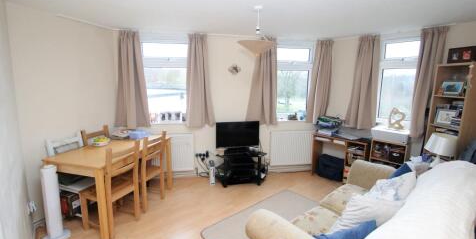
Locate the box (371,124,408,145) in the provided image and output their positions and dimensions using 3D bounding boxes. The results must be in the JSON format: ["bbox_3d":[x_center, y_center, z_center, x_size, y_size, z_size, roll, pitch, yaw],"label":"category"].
[{"bbox_3d":[2.127,0.234,2.789,0.300,0.160,0.400,-8,12,-44],"label":"box"}]

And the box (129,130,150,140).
[{"bbox_3d":[-1.422,0.222,2.886,0.250,0.085,0.200,2,8,10],"label":"box"}]

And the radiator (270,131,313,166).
[{"bbox_3d":[0.940,0.509,3.487,0.780,0.610,0.100,-1,8,-8],"label":"radiator"}]

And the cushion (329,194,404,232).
[{"bbox_3d":[0.874,0.673,1.370,0.430,0.410,0.150,-9,55,-52],"label":"cushion"}]

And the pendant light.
[{"bbox_3d":[0.187,-0.903,2.018,0.400,0.475,0.400,1,9,0],"label":"pendant light"}]

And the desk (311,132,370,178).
[{"bbox_3d":[1.733,0.648,3.289,0.420,0.730,0.830,-7,12,-42],"label":"desk"}]

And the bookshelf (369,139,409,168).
[{"bbox_3d":[2.143,0.690,2.793,0.260,0.775,0.410,-5,9,-34],"label":"bookshelf"}]

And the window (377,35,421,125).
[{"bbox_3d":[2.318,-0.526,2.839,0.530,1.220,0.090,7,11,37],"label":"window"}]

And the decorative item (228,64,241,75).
[{"bbox_3d":[-0.050,-0.788,3.150,0.200,0.180,0.050,-1,9,-9],"label":"decorative item"}]

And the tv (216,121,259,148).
[{"bbox_3d":[-0.006,0.240,3.160,0.691,0.404,0.070,-1,9,-9],"label":"tv"}]

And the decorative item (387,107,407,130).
[{"bbox_3d":[2.260,-0.005,2.811,0.070,0.285,0.190,-6,10,-42],"label":"decorative item"}]

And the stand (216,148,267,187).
[{"bbox_3d":[0.043,0.760,3.189,0.800,0.490,0.400,-1,8,-9],"label":"stand"}]

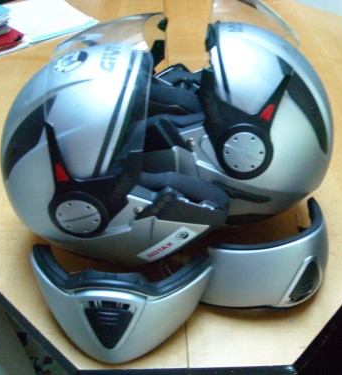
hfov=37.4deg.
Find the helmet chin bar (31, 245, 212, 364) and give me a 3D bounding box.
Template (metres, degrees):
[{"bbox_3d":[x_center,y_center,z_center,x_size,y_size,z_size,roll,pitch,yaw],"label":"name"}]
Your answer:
[{"bbox_3d":[-0.056,0.116,0.553,0.205,0.092,0.110,3,39,4],"label":"helmet chin bar"}]

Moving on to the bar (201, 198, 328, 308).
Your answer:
[{"bbox_3d":[0.130,0.075,0.603,0.205,0.092,0.110,-25,45,-28],"label":"bar"}]

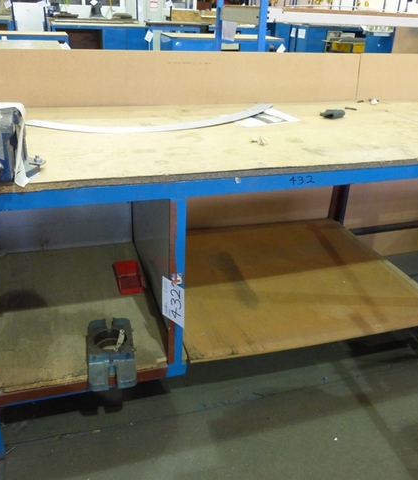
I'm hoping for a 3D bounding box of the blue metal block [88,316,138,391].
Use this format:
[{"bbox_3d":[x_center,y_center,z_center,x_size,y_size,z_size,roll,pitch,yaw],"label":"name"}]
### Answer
[{"bbox_3d":[-0.313,0.360,1.484,0.140,0.103,0.204,-3,28,-11],"label":"blue metal block"}]

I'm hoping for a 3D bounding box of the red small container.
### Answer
[{"bbox_3d":[-0.343,0.158,1.975,0.096,0.069,0.169,-5,28,-14],"label":"red small container"}]

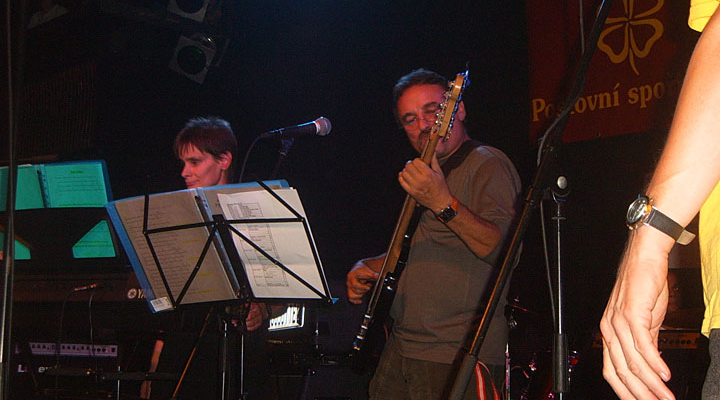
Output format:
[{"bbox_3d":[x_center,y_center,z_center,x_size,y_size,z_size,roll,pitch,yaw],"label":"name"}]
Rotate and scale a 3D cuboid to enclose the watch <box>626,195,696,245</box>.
[{"bbox_3d":[0.328,0.024,1.280,0.060,0.042,0.064,29,7,-15],"label":"watch"}]

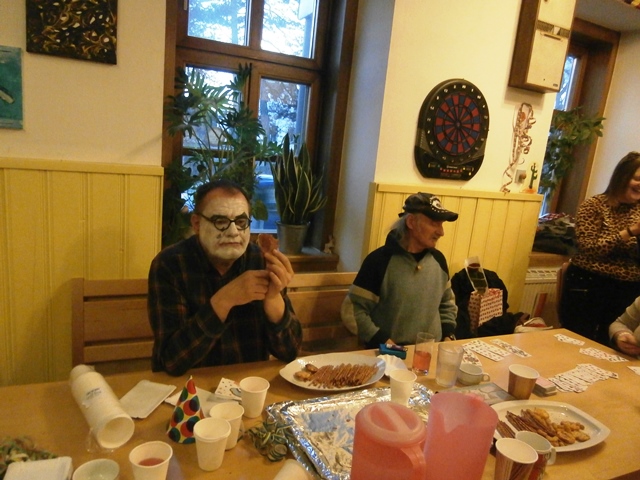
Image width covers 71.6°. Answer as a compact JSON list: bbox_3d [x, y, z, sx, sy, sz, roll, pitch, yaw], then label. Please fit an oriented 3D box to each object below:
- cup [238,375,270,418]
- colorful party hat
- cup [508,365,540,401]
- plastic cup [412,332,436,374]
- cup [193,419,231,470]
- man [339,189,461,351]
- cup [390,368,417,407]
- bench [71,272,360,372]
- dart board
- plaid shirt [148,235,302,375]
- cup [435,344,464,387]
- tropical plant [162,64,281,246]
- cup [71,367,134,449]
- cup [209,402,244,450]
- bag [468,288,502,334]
[{"bbox_3d":[-0.162,0.391,1.097,0.073,0.078,0.073,5,11,-1],"label":"cup"},{"bbox_3d":[-0.294,0.372,1.006,0.095,0.134,0.095,0,12,-24],"label":"colorful party hat"},{"bbox_3d":[0.588,0.423,1.296,0.082,0.081,0.082,5,11,-1],"label":"cup"},{"bbox_3d":[0.325,0.359,1.391,0.055,0.117,0.055,5,11,-1],"label":"plastic cup"},{"bbox_3d":[-0.223,0.425,0.916,0.075,0.078,0.075,0,12,-24],"label":"cup"},{"bbox_3d":[0.410,0.472,1.744,0.580,1.250,0.720,0,13,-27],"label":"man"},{"bbox_3d":[0.225,0.409,1.217,0.074,0.077,0.074,5,11,-1],"label":"cup"},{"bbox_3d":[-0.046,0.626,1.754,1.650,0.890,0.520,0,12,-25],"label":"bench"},{"bbox_3d":[0.655,-0.535,2.170,0.415,0.488,0.036,0,12,-24],"label":"dart board"},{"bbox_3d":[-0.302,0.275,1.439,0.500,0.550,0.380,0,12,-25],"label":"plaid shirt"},{"bbox_3d":[0.391,0.381,1.346,0.075,0.112,0.075,5,11,-1],"label":"cup"},{"bbox_3d":[-0.443,-0.375,2.018,0.560,0.830,0.480,0,12,-24],"label":"tropical plant"},{"bbox_3d":[-0.522,0.375,1.039,0.075,0.075,0.286,-4,15,-41],"label":"cup"},{"bbox_3d":[-0.205,0.412,0.974,0.074,0.078,0.074,5,11,-1],"label":"cup"},{"bbox_3d":[0.779,0.354,2.145,0.175,0.220,0.080,-4,15,-40],"label":"bag"}]

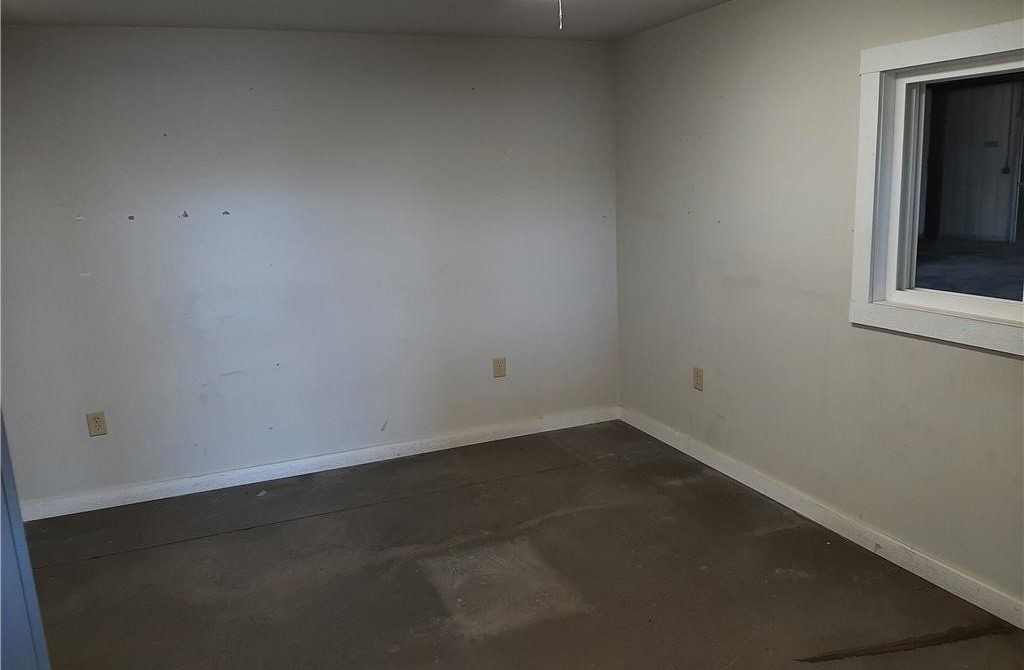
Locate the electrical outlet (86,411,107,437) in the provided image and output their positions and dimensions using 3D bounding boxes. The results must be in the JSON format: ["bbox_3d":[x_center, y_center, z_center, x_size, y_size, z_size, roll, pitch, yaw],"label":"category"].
[{"bbox_3d":[-2.080,0.449,3.860,0.073,0.116,0.012,-7,12,-21],"label":"electrical outlet"}]

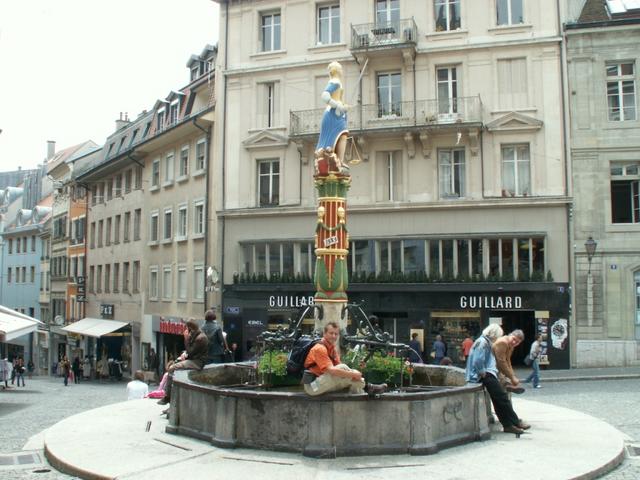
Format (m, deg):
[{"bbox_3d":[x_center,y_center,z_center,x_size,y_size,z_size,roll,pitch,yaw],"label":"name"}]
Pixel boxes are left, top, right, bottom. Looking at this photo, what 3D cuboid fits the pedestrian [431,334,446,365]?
[{"bbox_3d":[4.515,4.461,24.470,0.520,1.720,0.350,-1,-6,14],"label":"pedestrian"}]

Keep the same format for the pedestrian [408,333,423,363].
[{"bbox_3d":[3.624,4.405,24.476,0.500,1.720,0.350,-1,-6,14],"label":"pedestrian"}]

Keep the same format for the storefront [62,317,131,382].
[{"bbox_3d":[-13.563,6.452,38.536,1.800,3.200,8.200,4,-7,-36],"label":"storefront"}]

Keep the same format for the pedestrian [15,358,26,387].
[{"bbox_3d":[-16.779,7.428,36.222,0.500,1.680,0.400,2,-6,-17],"label":"pedestrian"}]

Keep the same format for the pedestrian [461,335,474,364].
[{"bbox_3d":[5.483,4.377,23.977,0.500,1.660,0.350,-1,-6,14],"label":"pedestrian"}]

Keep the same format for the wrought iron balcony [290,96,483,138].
[{"bbox_3d":[2.673,-4.965,26.885,7.824,1.206,1.000,-1,-6,14],"label":"wrought iron balcony"}]

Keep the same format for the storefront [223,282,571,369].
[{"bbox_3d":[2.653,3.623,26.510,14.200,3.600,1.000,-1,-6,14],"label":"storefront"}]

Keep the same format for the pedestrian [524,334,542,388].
[{"bbox_3d":[6.810,3.870,20.511,0.620,1.700,0.500,-1,-6,7],"label":"pedestrian"}]

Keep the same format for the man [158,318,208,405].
[{"bbox_3d":[-2.127,1.907,10.157,0.760,1.360,0.500,0,-6,3],"label":"man"}]

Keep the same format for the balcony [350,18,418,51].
[{"bbox_3d":[2.680,-8.500,27.254,2.725,1.196,1.000,-1,-6,14],"label":"balcony"}]

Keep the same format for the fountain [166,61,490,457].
[{"bbox_3d":[0.193,-0.059,10.223,4.907,5.717,4.907,0,-6,0],"label":"fountain"}]

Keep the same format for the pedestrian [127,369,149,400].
[{"bbox_3d":[-3.563,3.128,12.643,0.500,1.100,0.750,2,-6,-20],"label":"pedestrian"}]

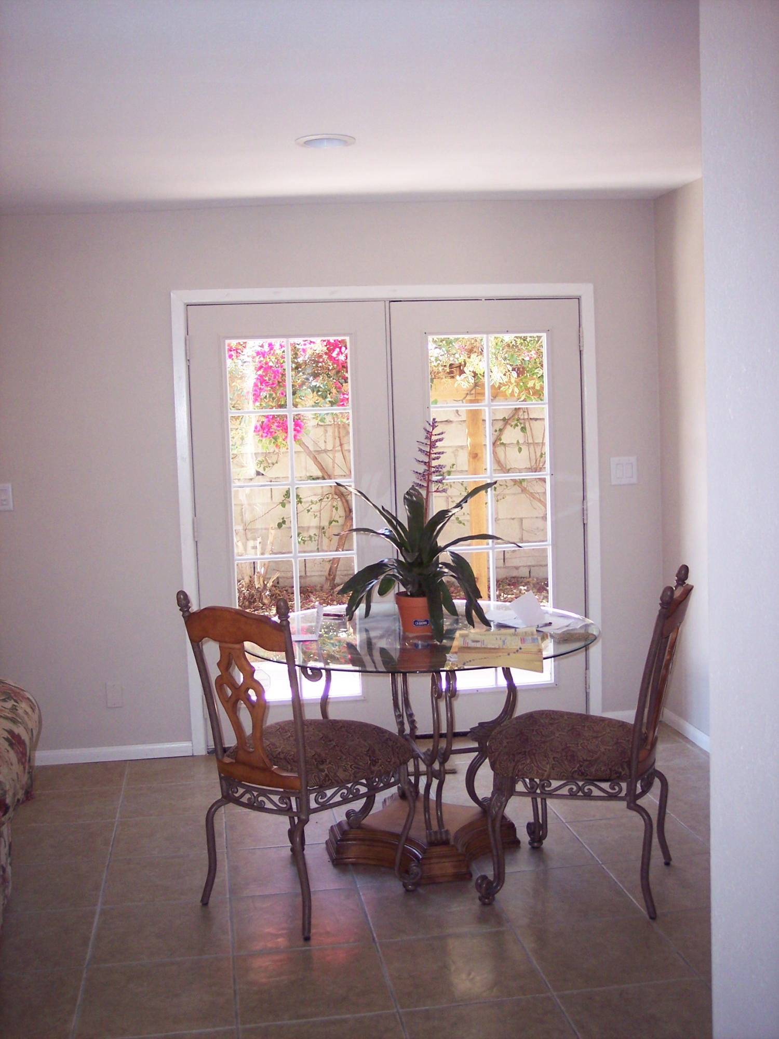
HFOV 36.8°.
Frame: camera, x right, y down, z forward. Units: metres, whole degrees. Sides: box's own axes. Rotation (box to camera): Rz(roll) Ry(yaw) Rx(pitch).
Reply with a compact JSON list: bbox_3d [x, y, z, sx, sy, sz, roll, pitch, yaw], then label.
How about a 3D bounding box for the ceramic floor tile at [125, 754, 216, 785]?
[{"bbox_3d":[-0.930,1.105,5.135,0.406,0.010,0.406,-2,5,-9],"label":"ceramic floor tile"}]

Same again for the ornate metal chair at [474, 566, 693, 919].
[{"bbox_3d":[0.638,0.672,3.735,0.630,1.003,0.540,0,5,22],"label":"ornate metal chair"}]

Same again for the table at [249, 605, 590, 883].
[{"bbox_3d":[0.096,0.772,4.107,1.300,0.771,1.300,-2,5,-9],"label":"table"}]

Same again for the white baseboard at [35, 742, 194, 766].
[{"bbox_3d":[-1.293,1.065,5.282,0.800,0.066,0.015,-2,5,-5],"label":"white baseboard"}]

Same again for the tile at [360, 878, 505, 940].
[{"bbox_3d":[0.132,1.206,3.642,0.406,0.010,0.406,-2,5,-9],"label":"tile"}]

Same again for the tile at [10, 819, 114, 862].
[{"bbox_3d":[-1.213,1.188,4.262,0.406,0.010,0.406,-2,5,-9],"label":"tile"}]

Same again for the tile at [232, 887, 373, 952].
[{"bbox_3d":[-0.274,1.222,3.579,0.406,0.010,0.406,-2,5,-9],"label":"tile"}]

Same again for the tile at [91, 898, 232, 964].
[{"bbox_3d":[-0.680,1.239,3.517,0.406,0.010,0.406,-2,5,-9],"label":"tile"}]

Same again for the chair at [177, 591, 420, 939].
[{"bbox_3d":[-0.297,0.698,3.694,0.530,1.015,0.585,2,6,35],"label":"chair"}]

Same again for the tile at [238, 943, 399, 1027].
[{"bbox_3d":[-0.211,1.257,3.175,0.406,0.010,0.406,-2,5,-9],"label":"tile"}]

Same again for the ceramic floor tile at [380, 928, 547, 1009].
[{"bbox_3d":[0.196,1.237,3.228,0.406,0.010,0.406,-2,5,-9],"label":"ceramic floor tile"}]

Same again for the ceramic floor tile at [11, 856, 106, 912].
[{"bbox_3d":[-1.150,1.221,3.859,0.406,0.010,0.406,-2,5,-9],"label":"ceramic floor tile"}]

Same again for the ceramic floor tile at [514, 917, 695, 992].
[{"bbox_3d":[0.603,1.220,3.289,0.406,0.010,0.406,-2,5,-9],"label":"ceramic floor tile"}]

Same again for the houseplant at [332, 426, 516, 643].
[{"bbox_3d":[0.140,0.024,4.018,0.648,0.727,0.580,-2,5,-9],"label":"houseplant"}]

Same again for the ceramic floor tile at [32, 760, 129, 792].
[{"bbox_3d":[-1.337,1.122,5.074,0.406,0.010,0.406,-2,5,-9],"label":"ceramic floor tile"}]

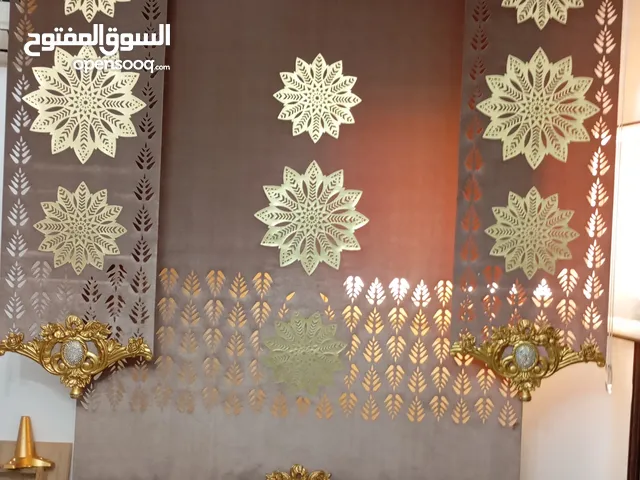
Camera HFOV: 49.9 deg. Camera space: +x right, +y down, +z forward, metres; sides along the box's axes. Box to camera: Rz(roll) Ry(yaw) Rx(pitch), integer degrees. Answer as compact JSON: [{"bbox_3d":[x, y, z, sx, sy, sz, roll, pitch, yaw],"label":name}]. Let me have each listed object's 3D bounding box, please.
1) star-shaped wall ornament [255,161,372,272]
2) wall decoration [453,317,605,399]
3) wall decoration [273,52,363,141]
[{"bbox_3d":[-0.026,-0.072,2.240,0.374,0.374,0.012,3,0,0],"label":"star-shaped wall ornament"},{"bbox_3d":[0.628,0.361,2.080,0.465,0.247,0.055,3,0,0],"label":"wall decoration"},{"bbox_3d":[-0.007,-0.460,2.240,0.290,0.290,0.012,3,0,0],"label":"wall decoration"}]

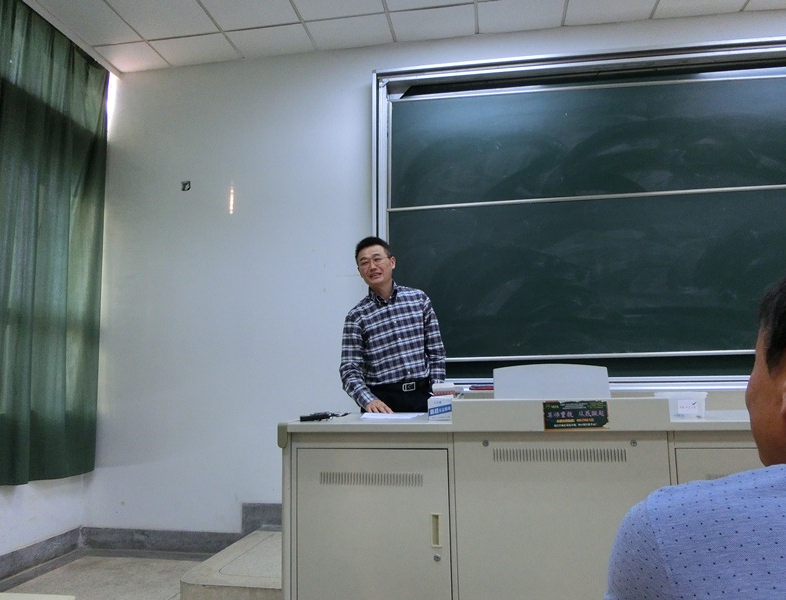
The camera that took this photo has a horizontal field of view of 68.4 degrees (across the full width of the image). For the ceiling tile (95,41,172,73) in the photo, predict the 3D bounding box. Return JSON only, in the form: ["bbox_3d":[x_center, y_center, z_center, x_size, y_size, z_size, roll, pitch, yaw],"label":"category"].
[{"bbox_3d":[-1.982,-1.859,4.416,0.426,0.020,0.356,-2,-8,9],"label":"ceiling tile"}]

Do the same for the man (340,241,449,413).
[{"bbox_3d":[-0.001,0.526,2.829,0.530,1.693,0.500,0,-8,-6],"label":"man"}]

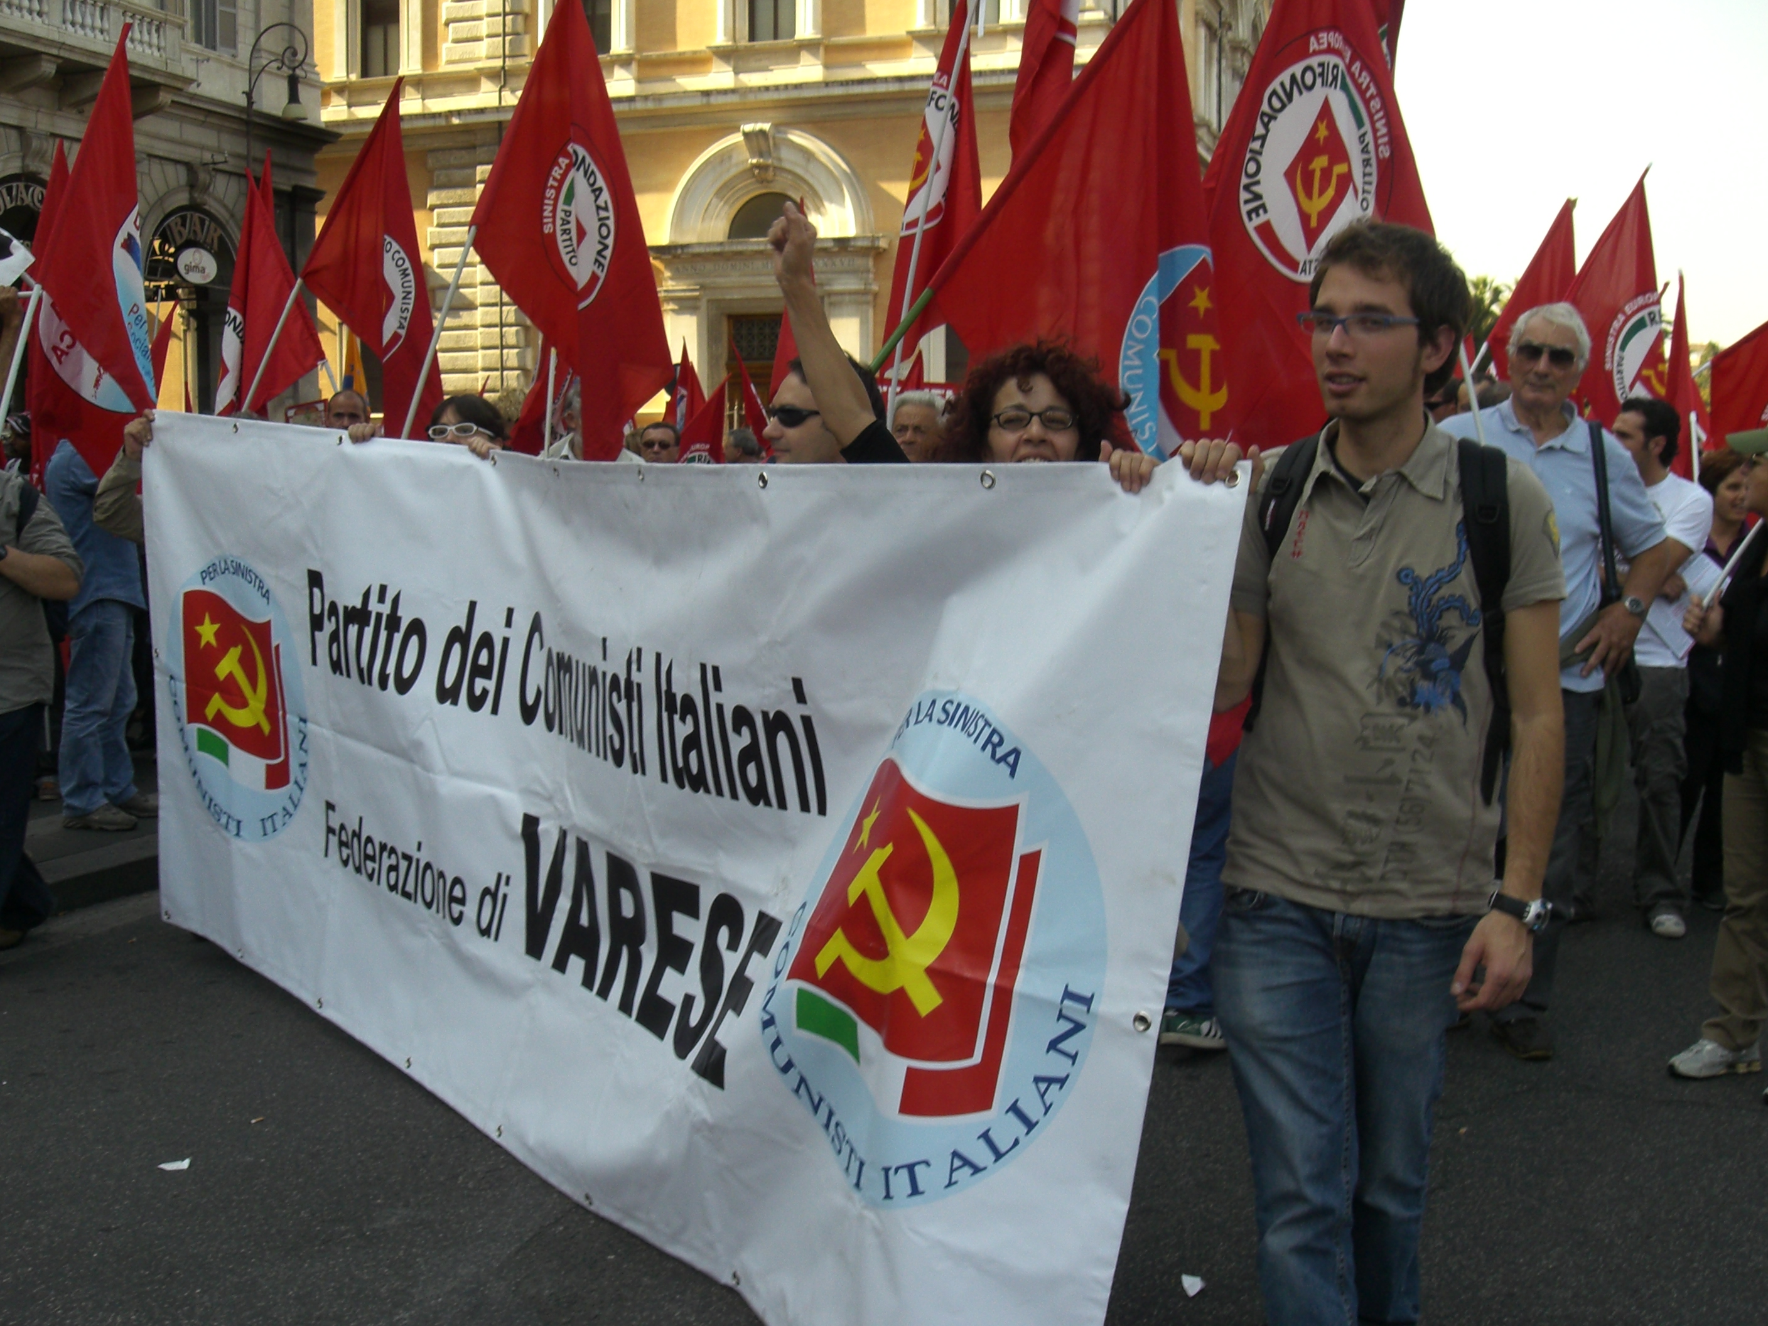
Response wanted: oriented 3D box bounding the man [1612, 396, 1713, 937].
[{"bbox_3d":[2.382,0.010,5.981,0.460,1.650,0.340,5,8,43],"label":"man"}]

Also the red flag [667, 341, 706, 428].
[{"bbox_3d":[-1.379,-1.869,13.500,0.320,0.820,0.250,1,6,6],"label":"red flag"}]

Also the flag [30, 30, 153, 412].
[{"bbox_3d":[-2.412,-1.342,5.900,0.400,1.170,0.300,2,6,17],"label":"flag"}]

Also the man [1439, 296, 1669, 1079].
[{"bbox_3d":[1.595,0.046,4.588,0.600,1.770,0.380,2,6,17],"label":"man"}]

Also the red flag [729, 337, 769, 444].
[{"bbox_3d":[-0.927,-1.878,13.500,0.340,0.850,0.250,1,6,6],"label":"red flag"}]

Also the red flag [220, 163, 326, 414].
[{"bbox_3d":[-2.393,-1.436,7.600,0.430,1.080,0.280,1,6,11],"label":"red flag"}]

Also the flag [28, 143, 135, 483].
[{"bbox_3d":[-2.727,-1.191,6.600,0.420,1.170,0.280,2,6,17],"label":"flag"}]

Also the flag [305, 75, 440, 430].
[{"bbox_3d":[-1.867,-1.463,7.100,0.500,1.300,0.300,1,6,11],"label":"flag"}]

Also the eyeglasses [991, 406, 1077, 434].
[{"bbox_3d":[0.243,-0.391,3.130,0.138,0.042,0.140,0,6,5],"label":"eyeglasses"}]

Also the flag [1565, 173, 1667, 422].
[{"bbox_3d":[2.630,-1.311,7.100,0.550,1.050,0.300,2,6,17],"label":"flag"}]

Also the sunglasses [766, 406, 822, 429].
[{"bbox_3d":[-0.112,-0.422,3.320,0.150,0.045,0.145,-2,6,-23],"label":"sunglasses"}]

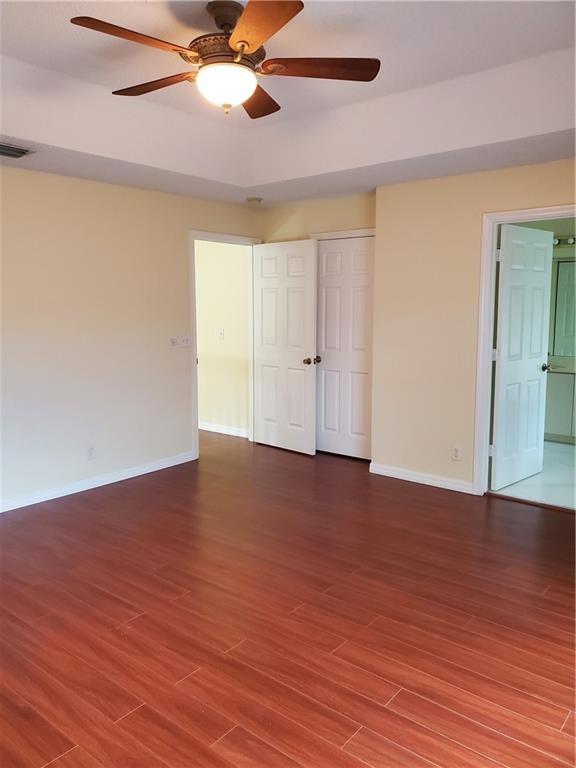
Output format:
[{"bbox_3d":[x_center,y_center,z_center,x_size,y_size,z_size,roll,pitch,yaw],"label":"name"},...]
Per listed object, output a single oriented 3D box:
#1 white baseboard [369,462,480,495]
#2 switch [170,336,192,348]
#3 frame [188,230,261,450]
[{"bbox_3d":[1.081,0.785,4.778,0.960,0.083,0.020,7,10,40],"label":"white baseboard"},{"bbox_3d":[-0.961,-0.378,5.239,0.020,0.115,0.240,7,10,40],"label":"switch"},{"bbox_3d":[-0.627,-0.383,5.724,0.140,2.140,0.925,7,10,40],"label":"frame"}]

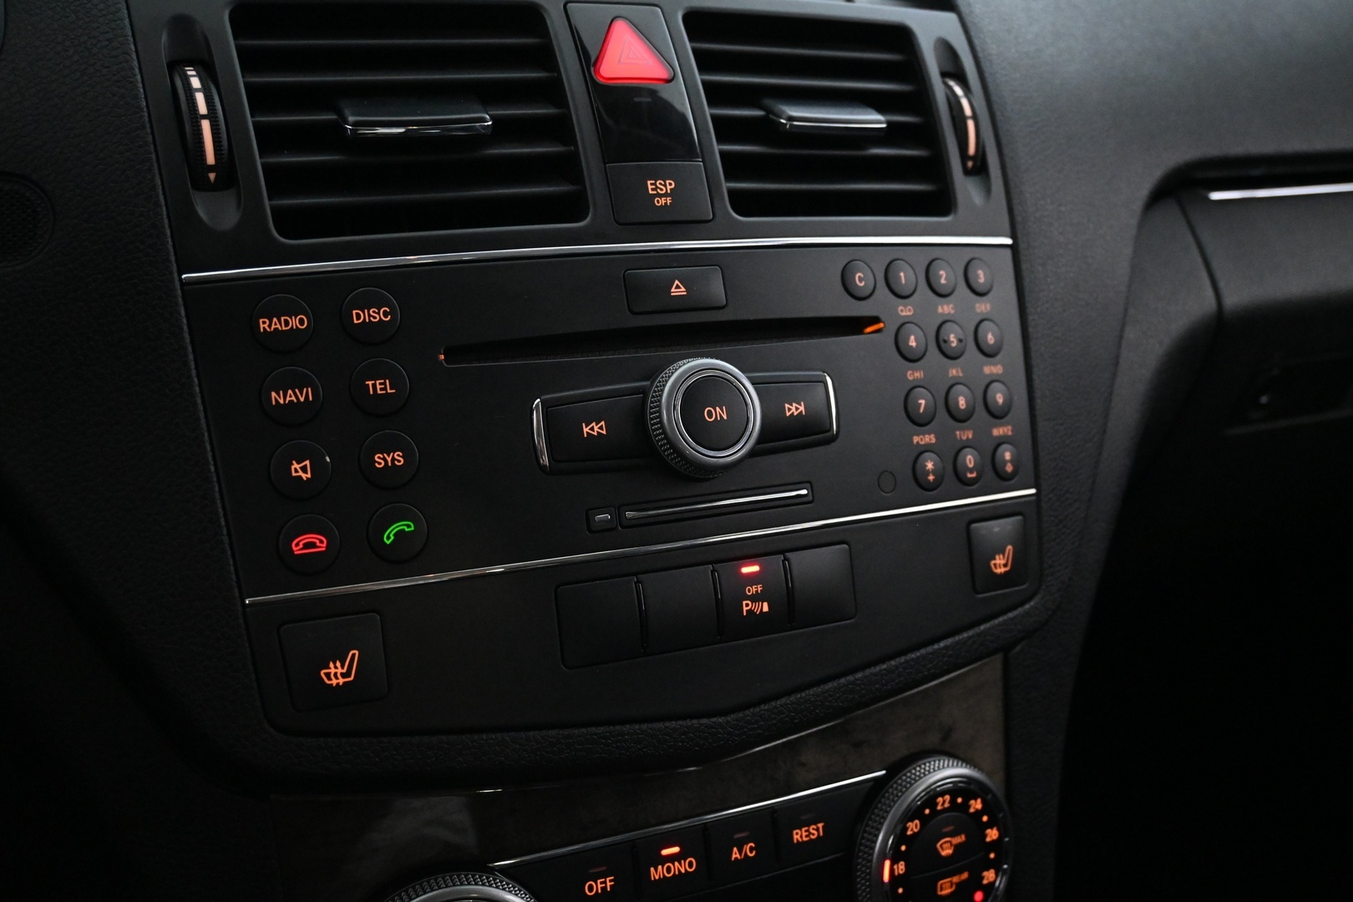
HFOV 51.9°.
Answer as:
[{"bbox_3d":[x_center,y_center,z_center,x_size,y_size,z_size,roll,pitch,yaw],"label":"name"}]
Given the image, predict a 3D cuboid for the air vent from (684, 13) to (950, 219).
[{"bbox_3d":[0.040,-0.095,0.409,0.081,0.066,0.025,-5,-15,-28],"label":"air vent"}]

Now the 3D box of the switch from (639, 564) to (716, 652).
[{"bbox_3d":[0.000,0.040,0.352,0.021,0.020,0.005,-6,-3,-24],"label":"switch"}]

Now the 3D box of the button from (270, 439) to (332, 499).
[{"bbox_3d":[-0.088,0.005,0.324,0.014,0.014,0.004,-7,-3,-15],"label":"button"}]

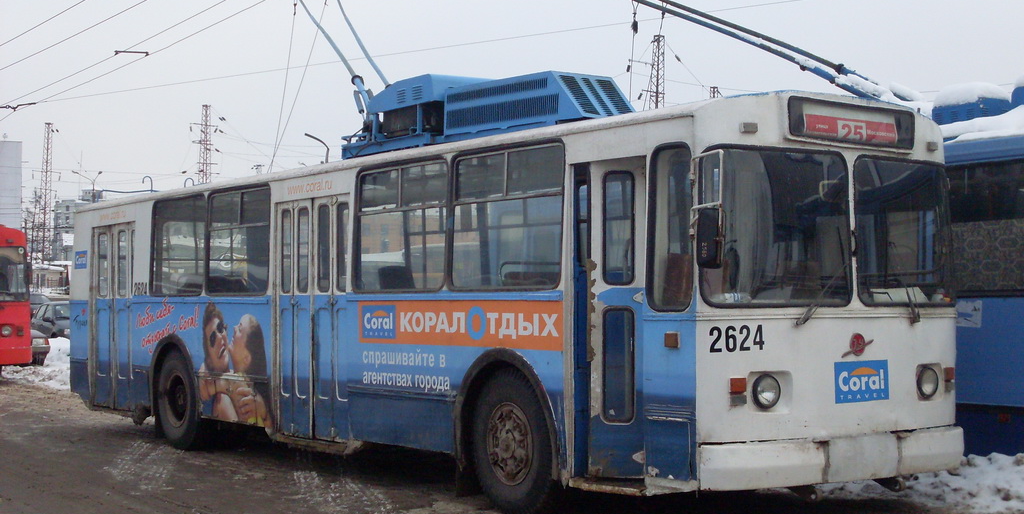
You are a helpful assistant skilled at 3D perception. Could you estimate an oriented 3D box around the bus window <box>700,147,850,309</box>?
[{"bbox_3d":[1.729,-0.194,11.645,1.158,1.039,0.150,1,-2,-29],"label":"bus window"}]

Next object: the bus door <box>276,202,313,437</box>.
[{"bbox_3d":[-1.987,0.566,16.263,0.080,2.150,0.718,1,-2,-34],"label":"bus door"}]

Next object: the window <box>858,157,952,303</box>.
[{"bbox_3d":[2.744,-0.176,12.344,1.119,1.029,0.150,1,-2,-39],"label":"window"}]

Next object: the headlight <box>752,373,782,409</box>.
[{"bbox_3d":[1.642,0.870,11.513,0.230,0.230,0.110,1,-2,-34],"label":"headlight"}]

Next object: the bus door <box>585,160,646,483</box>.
[{"bbox_3d":[0.702,0.414,11.999,0.080,2.139,0.590,1,-2,-40],"label":"bus door"}]

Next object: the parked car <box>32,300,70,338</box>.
[{"bbox_3d":[-11.300,1.870,45.800,1.680,1.420,4.200,1,-2,-29],"label":"parked car"}]

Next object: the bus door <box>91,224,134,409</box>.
[{"bbox_3d":[-4.521,0.676,20.138,0.080,2.081,1.316,1,-2,-34],"label":"bus door"}]

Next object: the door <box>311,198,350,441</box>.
[{"bbox_3d":[-1.591,0.539,15.678,0.080,2.159,0.695,1,-2,-34],"label":"door"}]

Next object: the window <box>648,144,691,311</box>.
[{"bbox_3d":[1.049,-0.196,11.645,0.070,1.092,0.454,1,-2,-34],"label":"window"}]

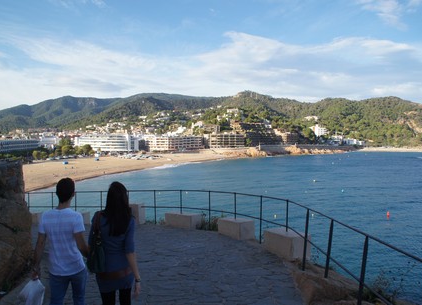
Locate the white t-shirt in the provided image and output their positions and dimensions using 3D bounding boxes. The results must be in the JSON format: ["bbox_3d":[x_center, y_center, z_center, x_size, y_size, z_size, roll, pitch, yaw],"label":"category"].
[{"bbox_3d":[-1.460,0.880,3.370,0.450,0.660,0.260,0,3,-8],"label":"white t-shirt"}]

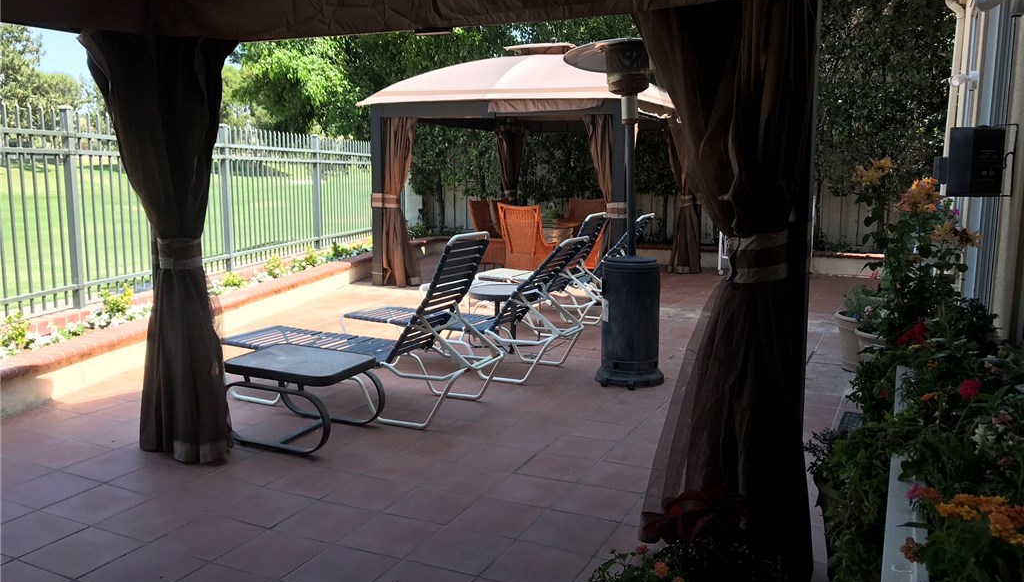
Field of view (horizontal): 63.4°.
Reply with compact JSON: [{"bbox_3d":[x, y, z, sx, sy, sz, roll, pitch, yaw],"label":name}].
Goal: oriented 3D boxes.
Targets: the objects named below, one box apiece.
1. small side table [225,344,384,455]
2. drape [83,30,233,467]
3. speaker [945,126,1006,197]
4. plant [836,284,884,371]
[{"bbox_3d":[-1.083,0.557,4.320,0.700,0.410,0.530,4,9,25],"label":"small side table"},{"bbox_3d":[-1.594,-0.184,3.946,0.520,1.980,0.440,4,9,25],"label":"drape"},{"bbox_3d":[1.963,-0.547,3.500,0.180,0.300,0.170,-1,9,-10],"label":"speaker"},{"bbox_3d":[2.476,0.256,5.787,0.390,0.609,0.390,4,9,25],"label":"plant"}]

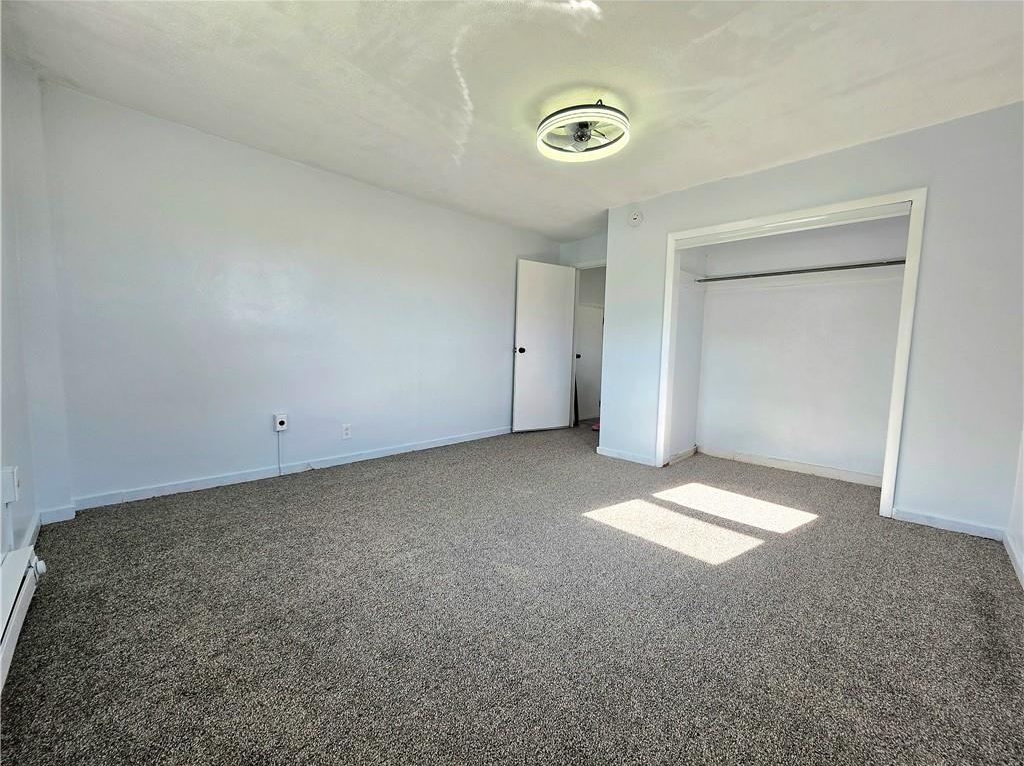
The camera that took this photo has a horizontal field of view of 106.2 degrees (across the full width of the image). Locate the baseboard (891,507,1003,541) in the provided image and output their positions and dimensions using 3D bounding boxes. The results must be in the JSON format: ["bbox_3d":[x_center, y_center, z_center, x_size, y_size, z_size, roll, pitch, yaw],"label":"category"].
[{"bbox_3d":[2.497,0.810,2.219,0.417,0.066,0.015,5,6,42],"label":"baseboard"}]

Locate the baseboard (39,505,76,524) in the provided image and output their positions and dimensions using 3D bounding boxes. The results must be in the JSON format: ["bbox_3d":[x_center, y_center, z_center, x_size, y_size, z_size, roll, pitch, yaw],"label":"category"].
[{"bbox_3d":[-2.450,0.717,2.078,0.015,0.070,0.116,6,7,44],"label":"baseboard"}]

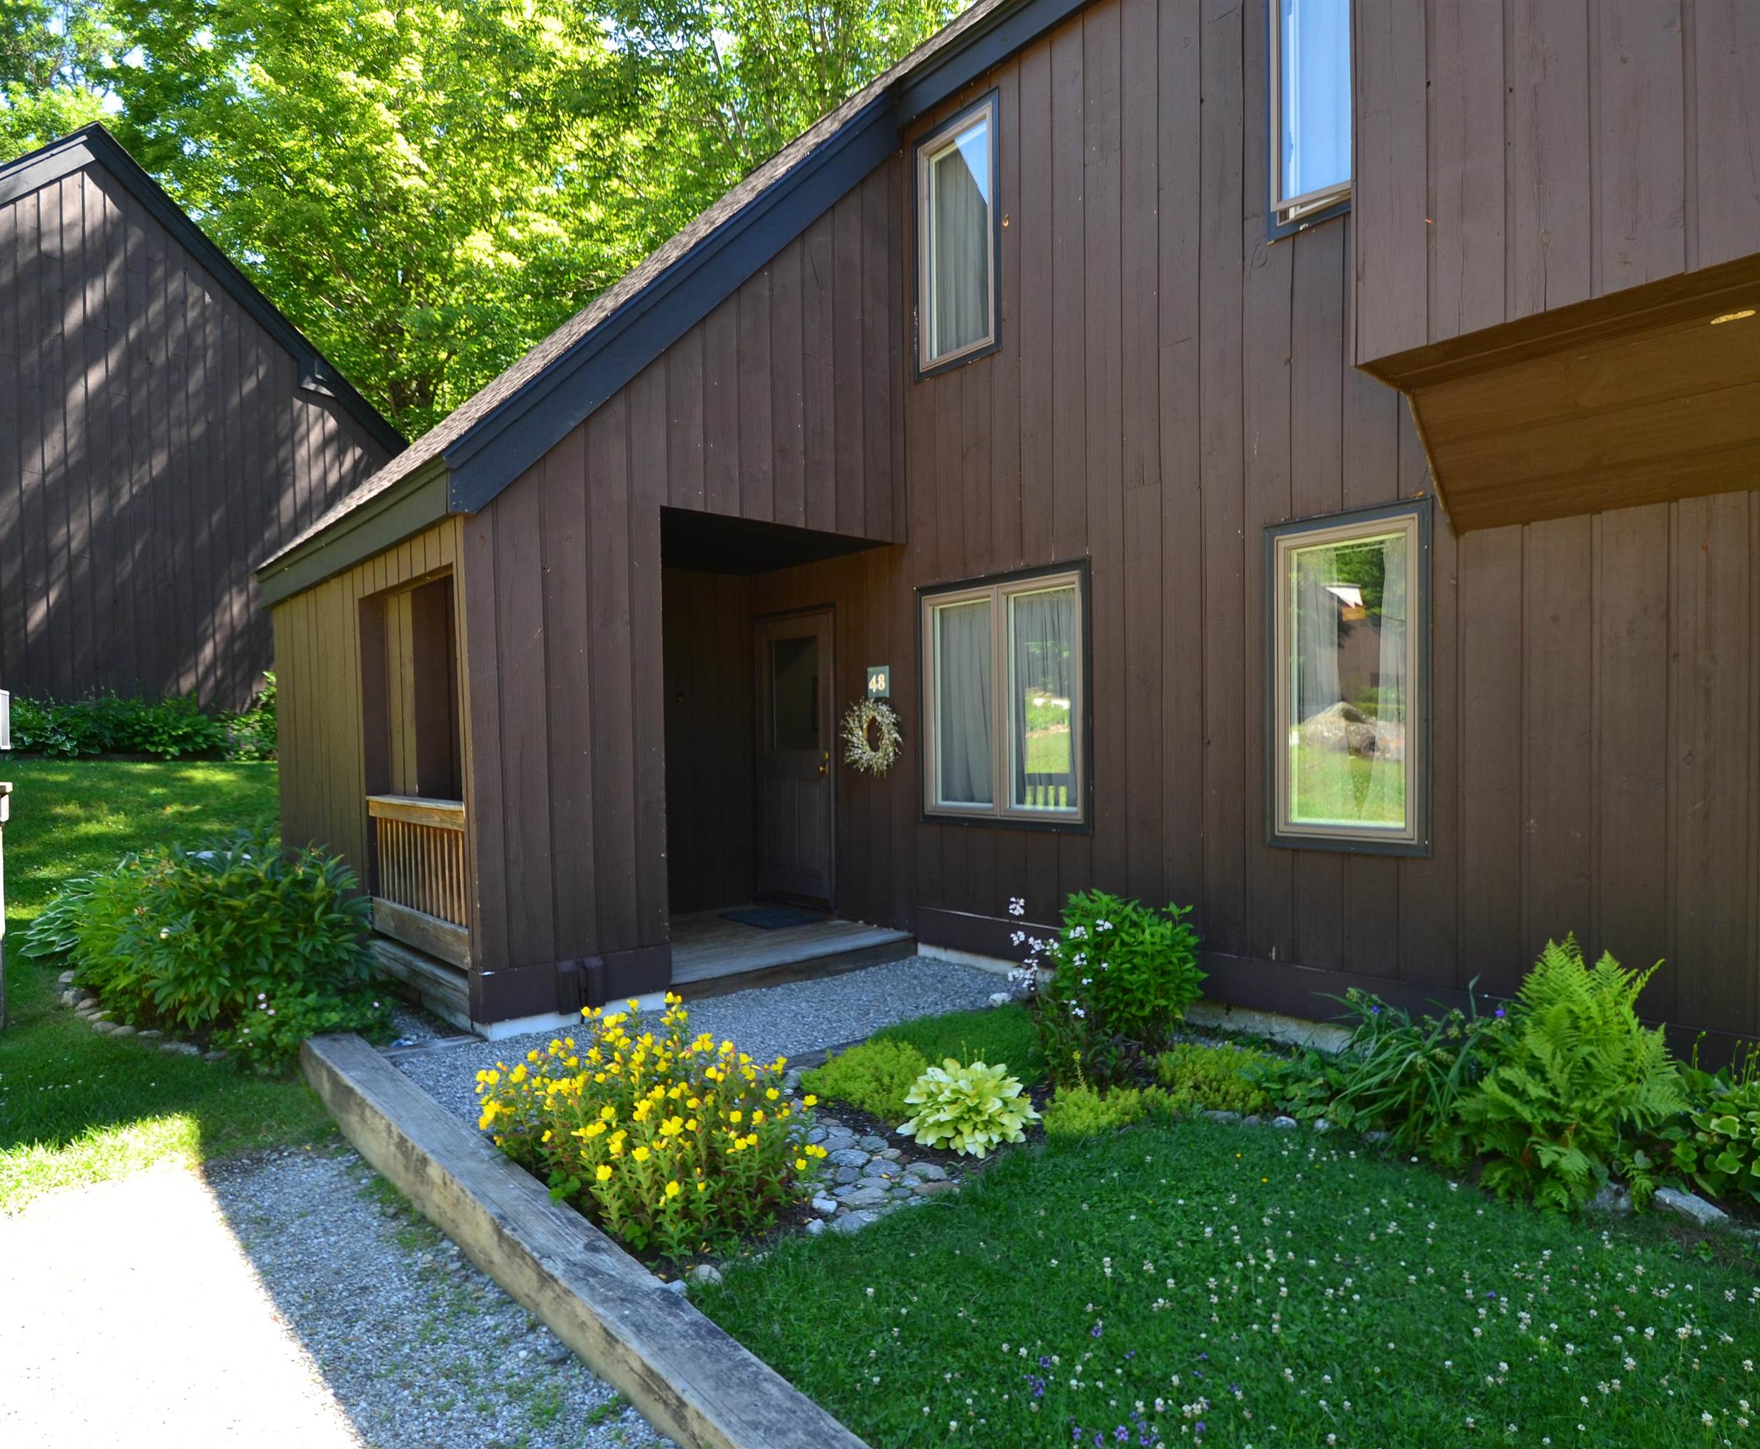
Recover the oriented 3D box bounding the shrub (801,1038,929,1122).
[{"bbox_3d":[-0.050,1.340,3.700,0.480,0.180,0.480,0,0,-43],"label":"shrub"}]

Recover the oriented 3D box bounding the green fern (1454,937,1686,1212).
[{"bbox_3d":[2.165,1.060,3.040,0.620,0.740,0.630,0,0,-43],"label":"green fern"}]

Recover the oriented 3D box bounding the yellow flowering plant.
[{"bbox_3d":[-0.700,1.180,2.930,0.780,0.520,1.100,0,0,-43],"label":"yellow flowering plant"}]

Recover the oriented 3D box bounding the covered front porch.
[{"bbox_3d":[-1.400,0.155,5.820,2.680,2.520,1.680,0,0,-44],"label":"covered front porch"}]

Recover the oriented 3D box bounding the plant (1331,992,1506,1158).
[{"bbox_3d":[1.880,1.180,3.390,0.570,0.470,0.570,0,0,-43],"label":"plant"}]

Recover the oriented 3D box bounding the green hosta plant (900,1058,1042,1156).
[{"bbox_3d":[0.310,1.285,3.340,0.470,0.270,0.470,-1,0,0],"label":"green hosta plant"}]

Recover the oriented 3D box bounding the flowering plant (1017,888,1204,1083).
[{"bbox_3d":[0.970,1.060,4.070,0.650,0.740,0.750,0,0,-43],"label":"flowering plant"}]

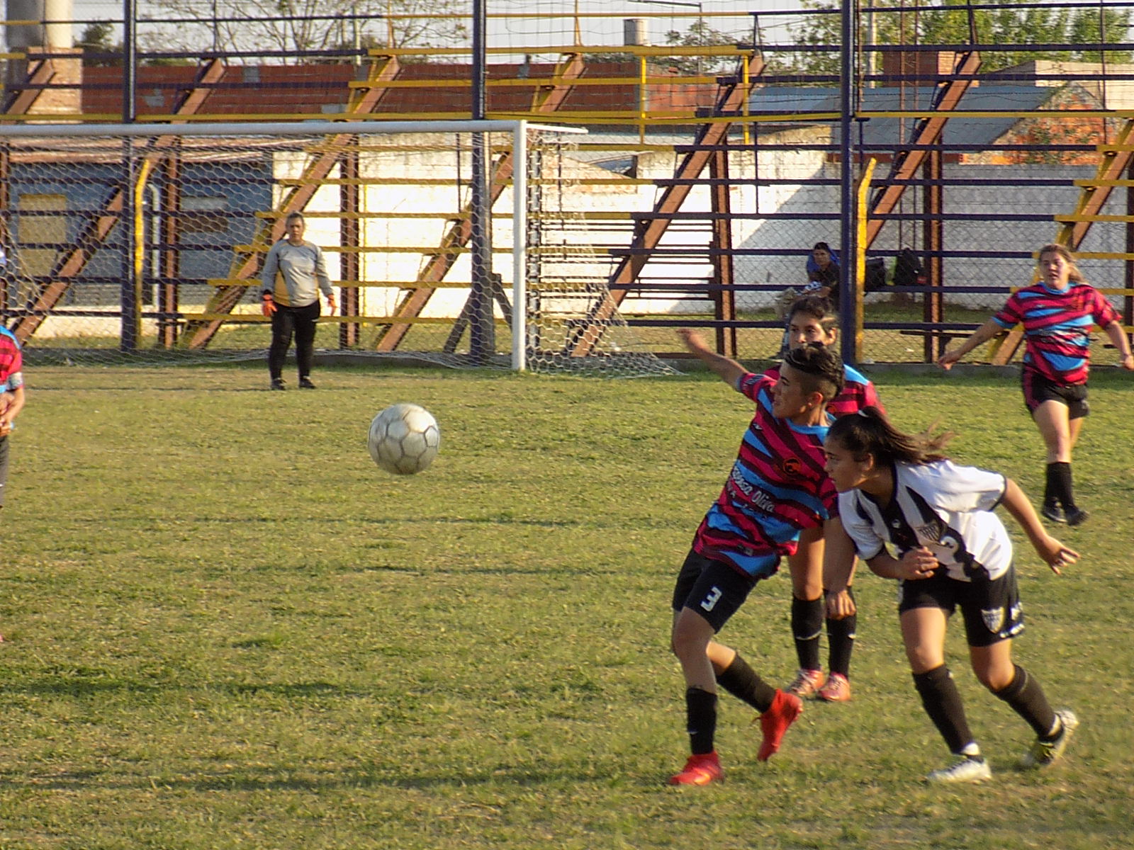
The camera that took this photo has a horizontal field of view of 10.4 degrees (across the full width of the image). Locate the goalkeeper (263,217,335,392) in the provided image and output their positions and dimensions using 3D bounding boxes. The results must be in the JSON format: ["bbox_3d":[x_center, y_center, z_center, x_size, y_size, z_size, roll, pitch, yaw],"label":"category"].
[{"bbox_3d":[-2.484,-1.154,57.700,0.680,1.659,0.400,0,3,-5],"label":"goalkeeper"}]

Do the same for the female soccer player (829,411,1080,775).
[{"bbox_3d":[1.365,0.606,22.100,0.930,1.334,0.700,-2,3,-42],"label":"female soccer player"}]

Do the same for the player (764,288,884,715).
[{"bbox_3d":[1.048,0.302,25.300,0.500,1.653,0.380,1,3,15],"label":"player"}]

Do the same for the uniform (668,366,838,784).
[{"bbox_3d":[0.659,0.531,22.000,0.600,1.478,0.580,-3,4,-45],"label":"uniform"}]

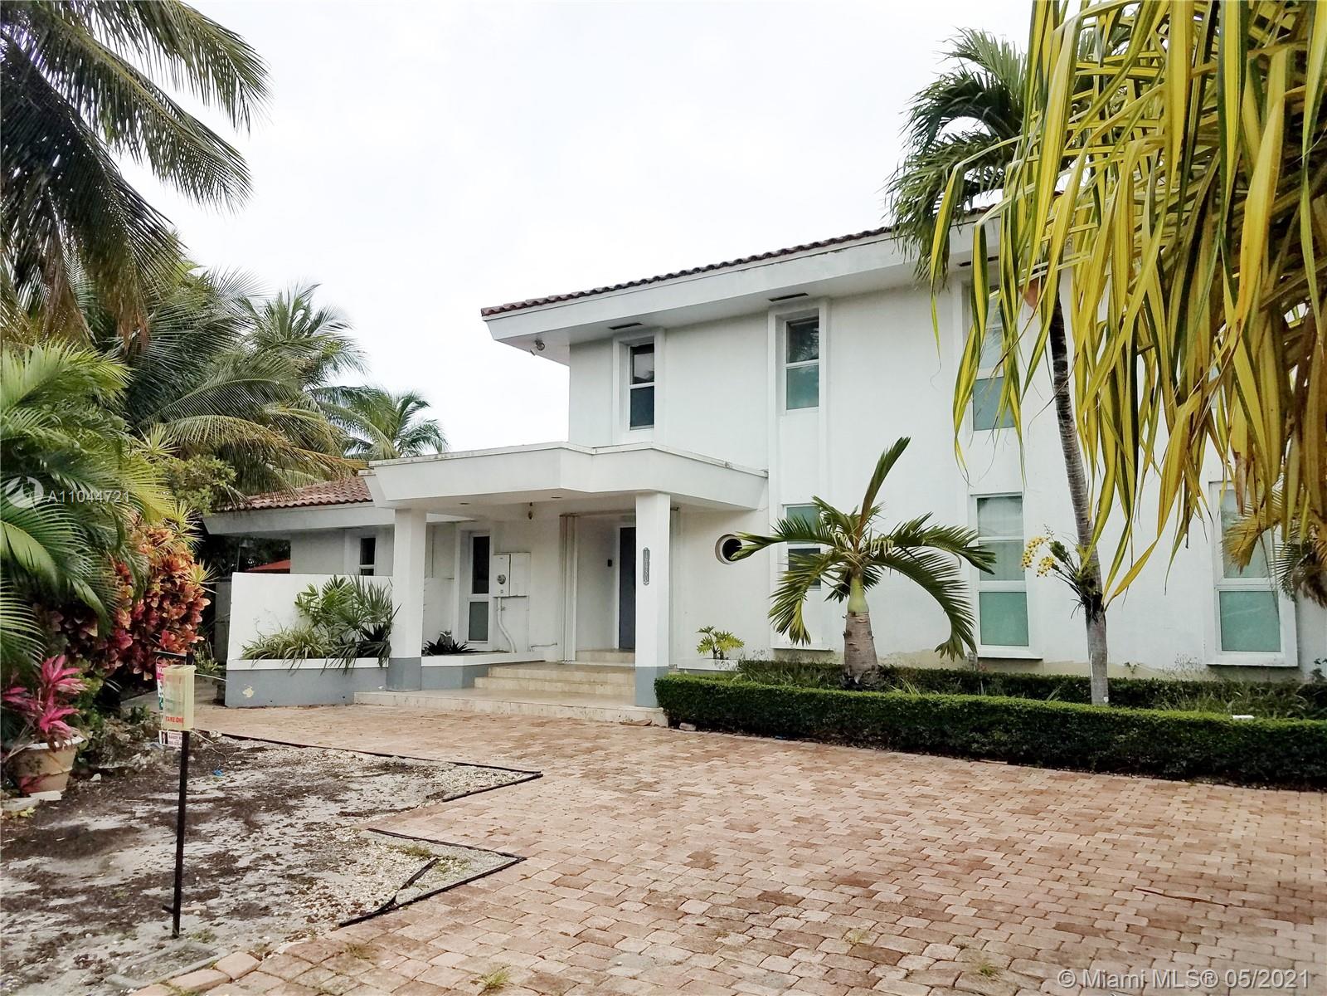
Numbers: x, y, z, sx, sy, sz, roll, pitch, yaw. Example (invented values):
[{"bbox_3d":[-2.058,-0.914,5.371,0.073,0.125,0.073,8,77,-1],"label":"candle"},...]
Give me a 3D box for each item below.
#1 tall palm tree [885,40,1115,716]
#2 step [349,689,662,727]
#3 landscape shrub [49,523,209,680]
[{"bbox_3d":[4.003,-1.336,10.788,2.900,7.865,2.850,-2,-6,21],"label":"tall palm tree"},{"bbox_3d":[-1.902,2.826,13.700,4.968,0.170,1.250,-2,-6,26],"label":"step"},{"bbox_3d":[-6.701,1.492,12.514,1.850,2.350,1.750,4,-7,-28],"label":"landscape shrub"}]

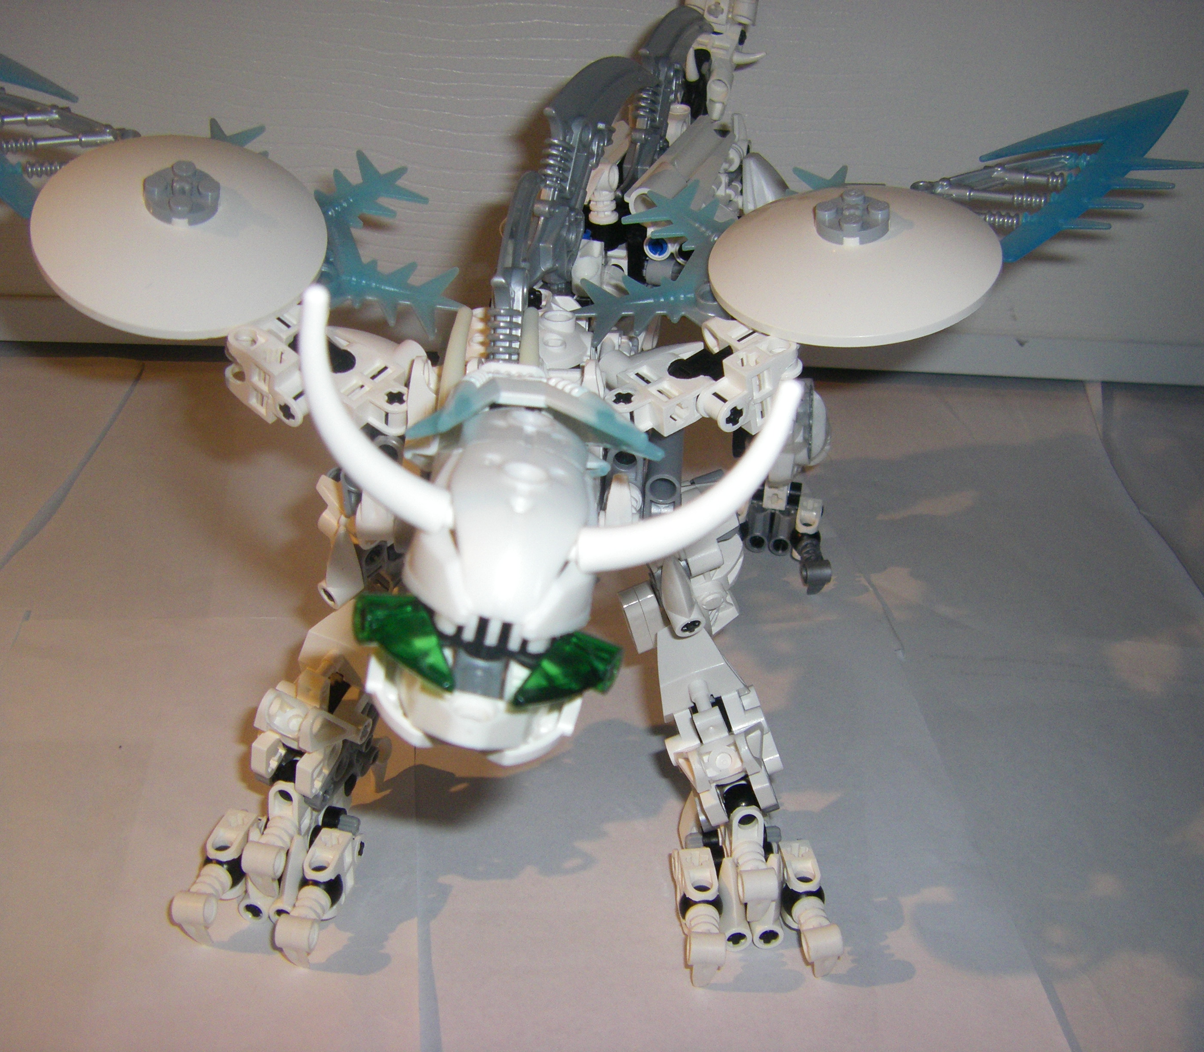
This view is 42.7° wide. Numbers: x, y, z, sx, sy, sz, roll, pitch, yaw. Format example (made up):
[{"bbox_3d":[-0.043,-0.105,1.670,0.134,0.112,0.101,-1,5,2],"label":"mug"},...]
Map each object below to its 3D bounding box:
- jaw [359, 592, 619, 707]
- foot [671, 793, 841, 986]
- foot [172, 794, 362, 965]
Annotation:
[{"bbox_3d":[-0.017,0.018,0.236,0.042,0.011,0.015,9,33,8],"label":"jaw"},{"bbox_3d":[0.038,0.084,0.374,0.039,0.031,0.041,-1,33,-7],"label":"foot"},{"bbox_3d":[-0.080,0.078,0.373,0.039,0.031,0.041,9,33,8],"label":"foot"}]

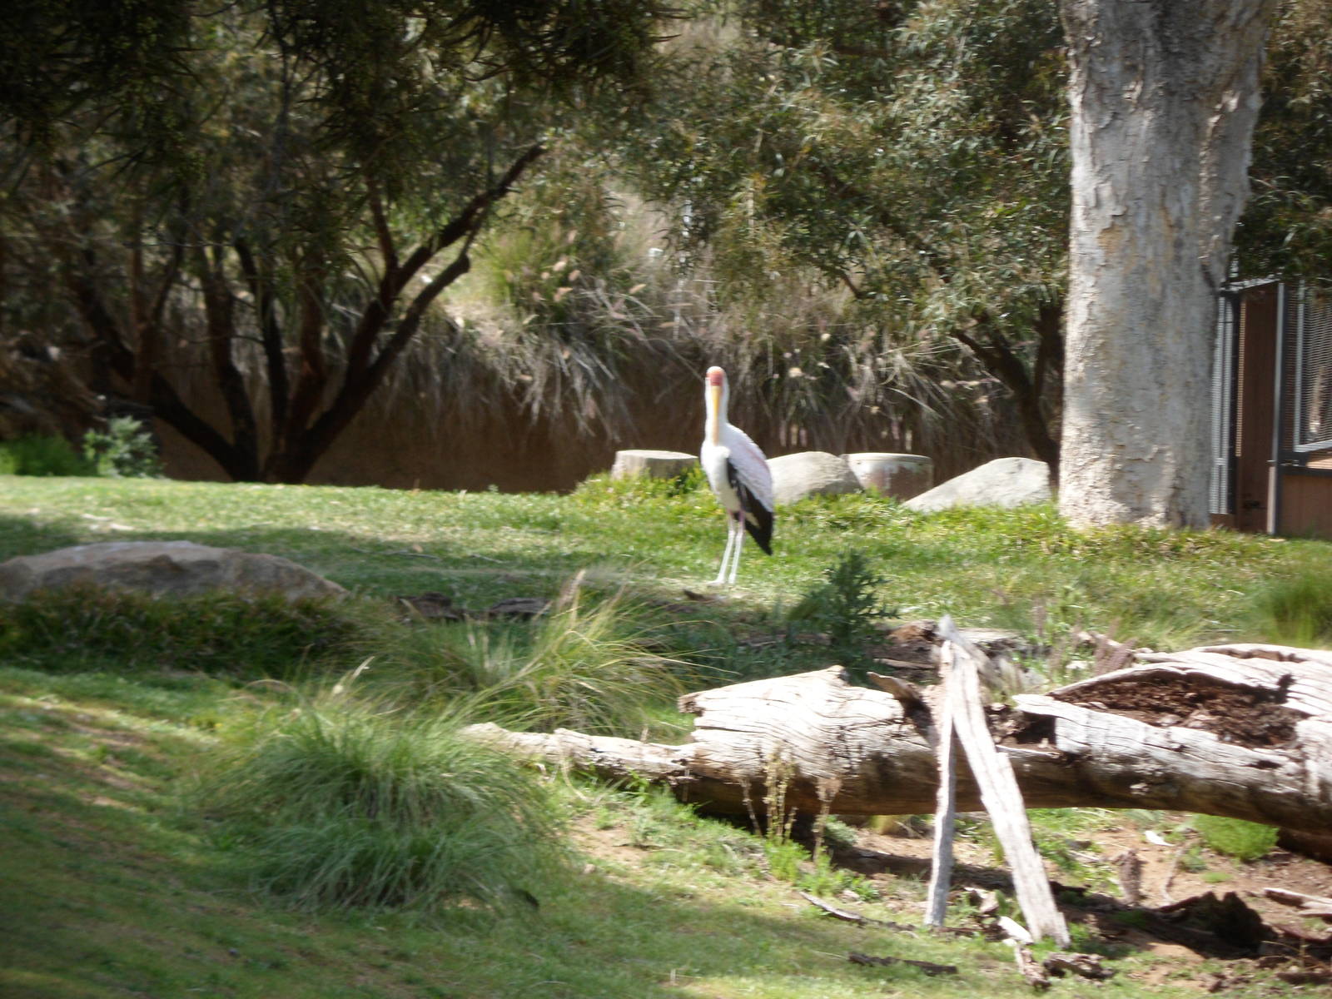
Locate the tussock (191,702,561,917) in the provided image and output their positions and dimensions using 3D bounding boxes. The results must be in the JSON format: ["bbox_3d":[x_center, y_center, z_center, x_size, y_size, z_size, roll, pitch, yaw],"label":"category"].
[{"bbox_3d":[-0.977,1.045,35.800,1.250,0.720,1.050,2,3,0],"label":"tussock"}]

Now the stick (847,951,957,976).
[{"bbox_3d":[0.776,1.519,34.000,0.407,0.045,0.060,6,4,29],"label":"stick"}]

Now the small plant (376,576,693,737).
[{"bbox_3d":[-0.507,0.611,40.000,1.200,0.600,0.950,2,3,0],"label":"small plant"}]

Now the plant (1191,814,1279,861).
[{"bbox_3d":[2.042,1.197,37.300,0.330,0.220,0.300,2,3,0],"label":"plant"}]

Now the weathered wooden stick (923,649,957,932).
[{"bbox_3d":[0.936,0.965,35.200,0.100,1.023,0.090,3,-23,0],"label":"weathered wooden stick"}]

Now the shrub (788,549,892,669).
[{"bbox_3d":[0.726,0.454,43.000,0.430,0.480,0.420,2,3,0],"label":"shrub"}]

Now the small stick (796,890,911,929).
[{"bbox_3d":[0.640,1.390,35.150,0.494,0.045,0.060,15,10,37],"label":"small stick"}]

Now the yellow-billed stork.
[{"bbox_3d":[0.314,-0.103,45.800,0.260,0.960,0.450,4,3,25],"label":"yellow-billed stork"}]

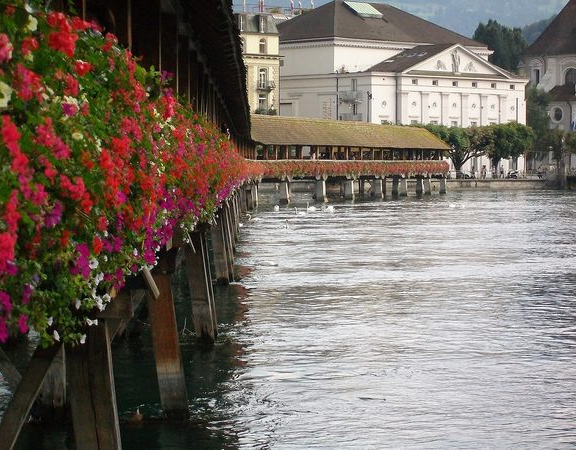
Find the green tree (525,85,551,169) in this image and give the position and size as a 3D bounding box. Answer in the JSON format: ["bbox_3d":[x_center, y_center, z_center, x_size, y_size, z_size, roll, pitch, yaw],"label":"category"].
[{"bbox_3d":[33.587,-12.856,238.000,3.600,12.115,3.600,-1,2,0],"label":"green tree"}]

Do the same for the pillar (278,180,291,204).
[{"bbox_3d":[-0.287,-2.727,145.000,0.650,2.009,0.550,0,2,19],"label":"pillar"}]

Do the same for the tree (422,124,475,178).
[{"bbox_3d":[20.034,-9.115,220.000,6.600,6.782,6.300,-1,2,0],"label":"tree"}]

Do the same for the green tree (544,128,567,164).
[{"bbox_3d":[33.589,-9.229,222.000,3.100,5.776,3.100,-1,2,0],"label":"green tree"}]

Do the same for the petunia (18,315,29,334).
[{"bbox_3d":[-0.898,0.338,6.000,0.045,0.067,0.038,-2,2,-34],"label":"petunia"}]

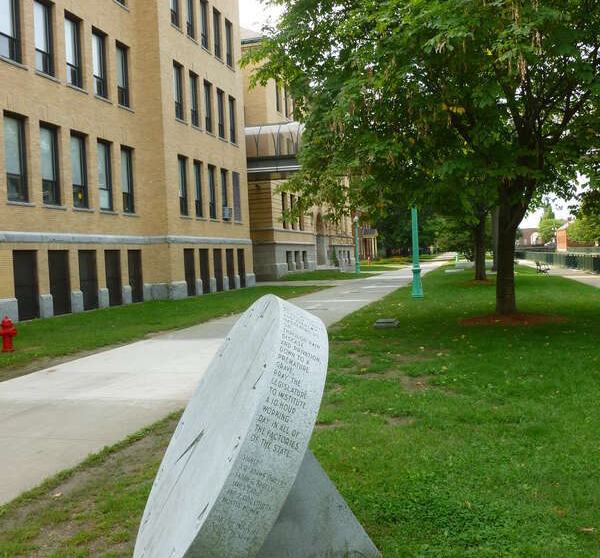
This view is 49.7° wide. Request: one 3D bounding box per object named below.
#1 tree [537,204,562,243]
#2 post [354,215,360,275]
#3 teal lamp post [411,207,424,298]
[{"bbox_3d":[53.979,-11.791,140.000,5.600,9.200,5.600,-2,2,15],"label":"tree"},{"bbox_3d":[4.390,-2.544,49.922,0.420,4.600,0.420,-2,2,15],"label":"post"},{"bbox_3d":[3.985,-1.635,22.222,0.420,4.600,0.420,-2,2,15],"label":"teal lamp post"}]

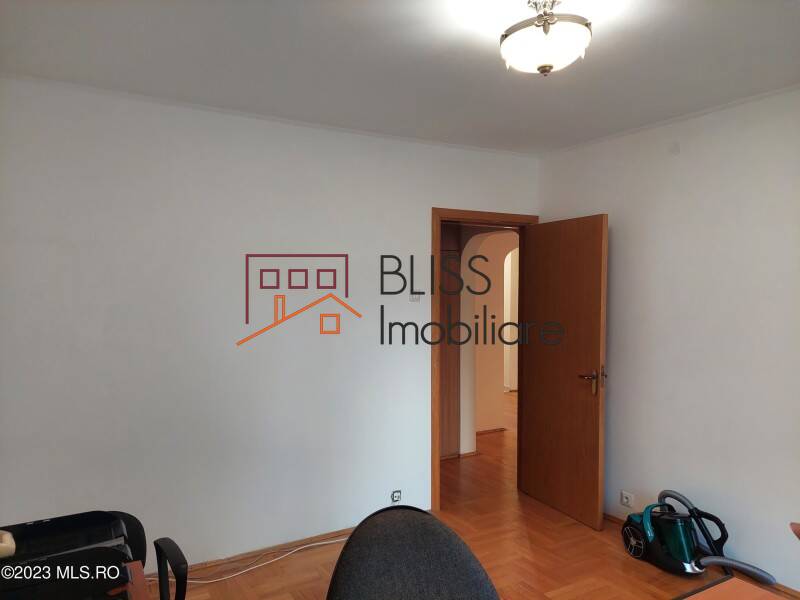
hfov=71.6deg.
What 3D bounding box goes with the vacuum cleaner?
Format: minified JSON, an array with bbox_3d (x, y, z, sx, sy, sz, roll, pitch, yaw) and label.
[{"bbox_3d":[1.598,1.299,3.033,0.340,0.340,0.620,-1,2,-29],"label":"vacuum cleaner"}]

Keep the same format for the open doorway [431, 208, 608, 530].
[{"bbox_3d":[0.824,0.422,3.747,0.986,2.104,0.871,-1,2,-30],"label":"open doorway"}]

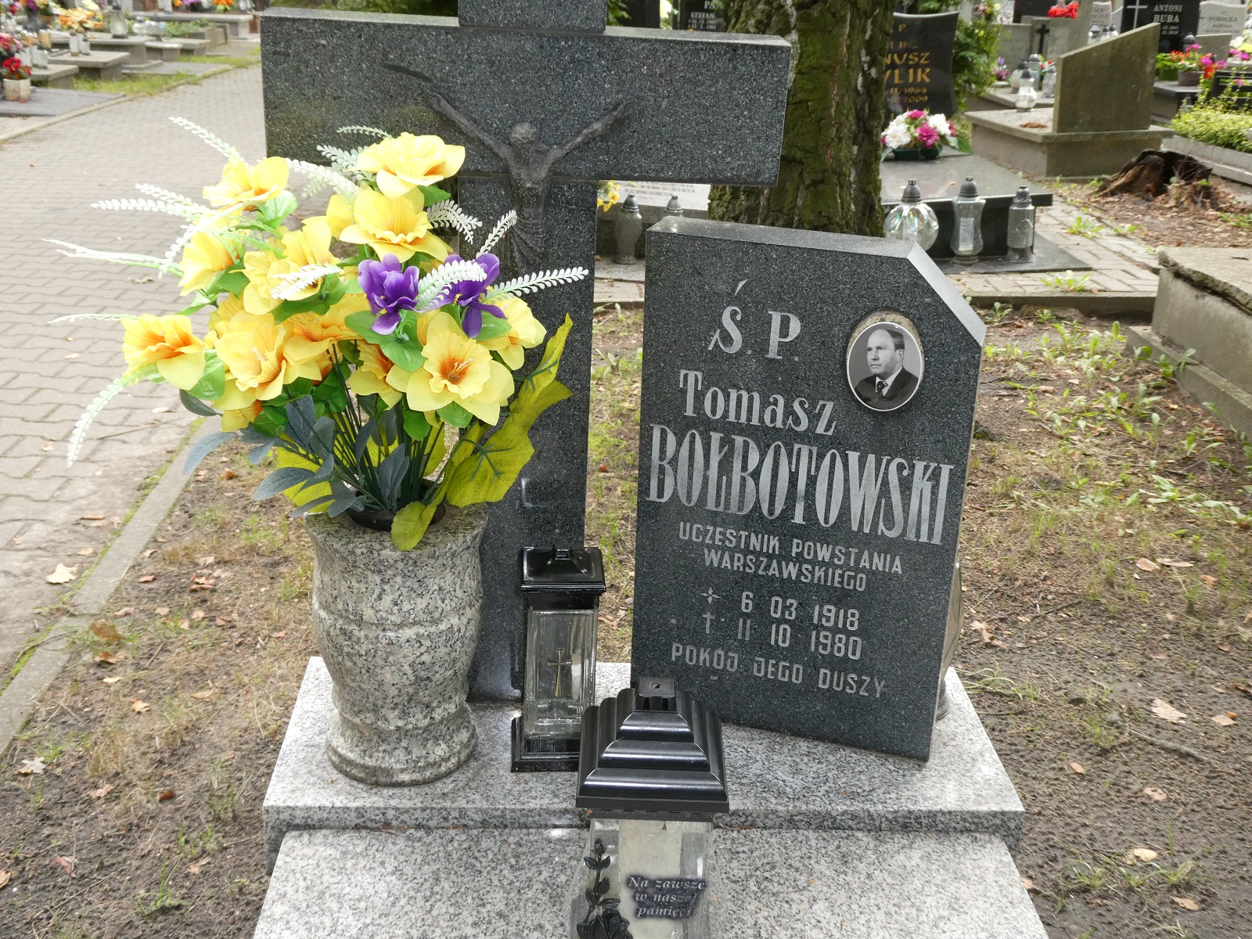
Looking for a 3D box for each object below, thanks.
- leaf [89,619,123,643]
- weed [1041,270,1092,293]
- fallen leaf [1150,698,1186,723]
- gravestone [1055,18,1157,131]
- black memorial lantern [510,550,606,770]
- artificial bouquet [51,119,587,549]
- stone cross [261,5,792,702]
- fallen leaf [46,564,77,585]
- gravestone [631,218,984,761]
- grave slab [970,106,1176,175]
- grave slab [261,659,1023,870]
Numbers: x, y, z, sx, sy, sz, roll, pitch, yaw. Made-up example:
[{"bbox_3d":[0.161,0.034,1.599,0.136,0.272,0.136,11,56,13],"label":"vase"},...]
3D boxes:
[{"bbox_3d":[-0.962,0.296,2.477,0.059,0.015,0.072,-5,22,-22],"label":"leaf"},{"bbox_3d":[1.646,-0.696,5.000,0.175,0.055,0.135,2,22,0],"label":"weed"},{"bbox_3d":[0.922,0.407,2.275,0.058,0.020,0.057,11,24,23],"label":"fallen leaf"},{"bbox_3d":[2.614,-2.131,7.285,0.518,0.553,0.056,-3,21,-4],"label":"gravestone"},{"bbox_3d":[-0.078,0.210,1.579,0.109,0.272,0.109,1,23,-5],"label":"black memorial lantern"},{"bbox_3d":[-0.310,-0.141,1.359,0.510,0.390,0.370,2,22,0],"label":"artificial bouquet"},{"bbox_3d":[-0.117,-0.152,1.552,0.544,0.952,0.082,3,25,0],"label":"stone cross"},{"bbox_3d":[-1.133,0.208,2.689,0.060,0.015,0.069,-5,22,-23],"label":"fallen leaf"},{"bbox_3d":[0.207,0.030,1.592,0.377,0.611,0.085,8,23,16],"label":"gravestone"},{"bbox_3d":[2.561,-1.948,7.881,0.732,0.208,1.282,-3,21,-4],"label":"grave slab"},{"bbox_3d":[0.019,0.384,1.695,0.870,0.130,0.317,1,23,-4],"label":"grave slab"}]

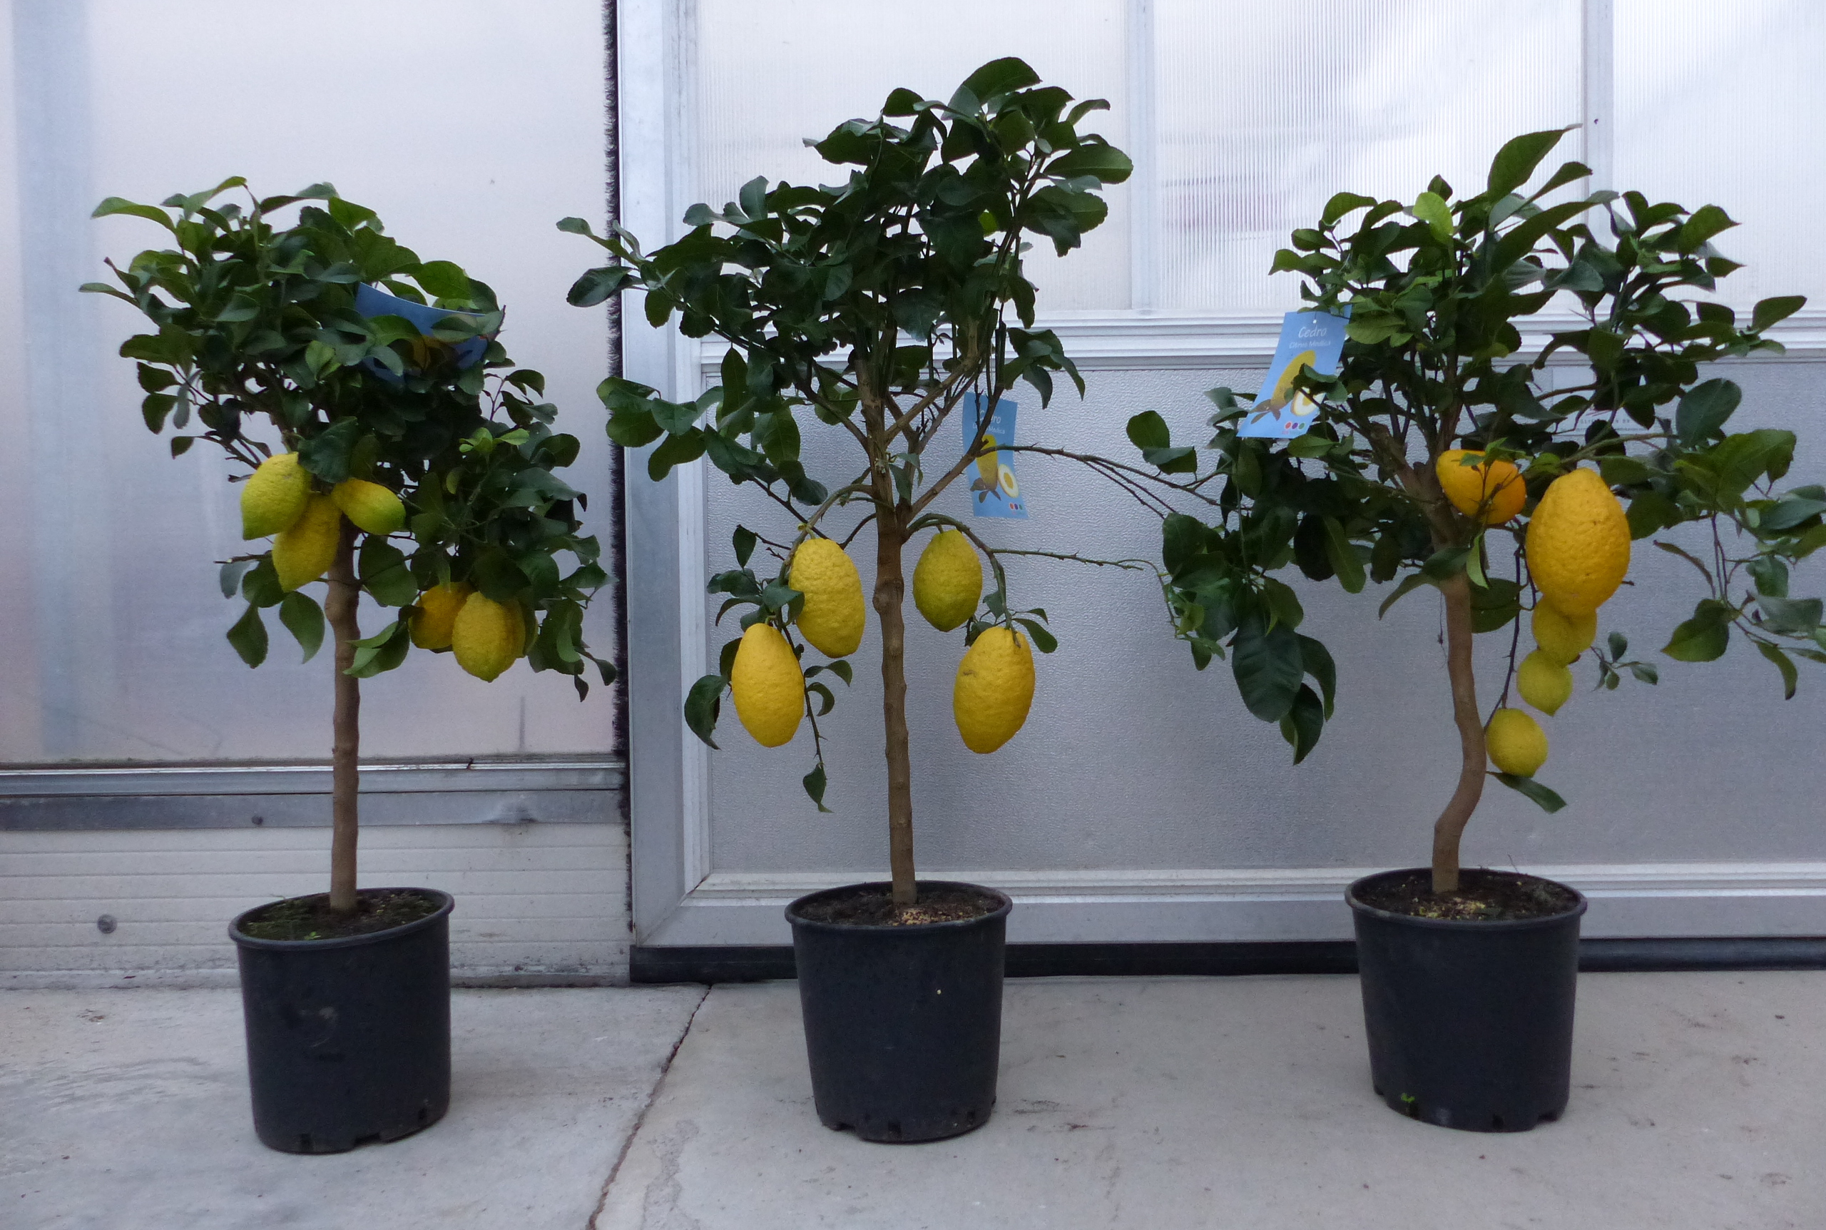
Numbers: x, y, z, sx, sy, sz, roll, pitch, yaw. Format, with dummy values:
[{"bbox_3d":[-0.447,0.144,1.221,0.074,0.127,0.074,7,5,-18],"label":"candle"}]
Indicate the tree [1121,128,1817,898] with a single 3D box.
[{"bbox_3d":[0.624,-0.112,1.476,0.776,0.861,0.640,-1,1,0],"label":"tree"}]

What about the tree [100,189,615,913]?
[{"bbox_3d":[-0.628,-0.072,1.479,0.591,0.828,0.520,-1,1,0],"label":"tree"}]

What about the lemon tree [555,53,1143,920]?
[{"bbox_3d":[-0.068,-0.143,1.482,0.647,0.954,0.560,-1,1,0],"label":"lemon tree"}]

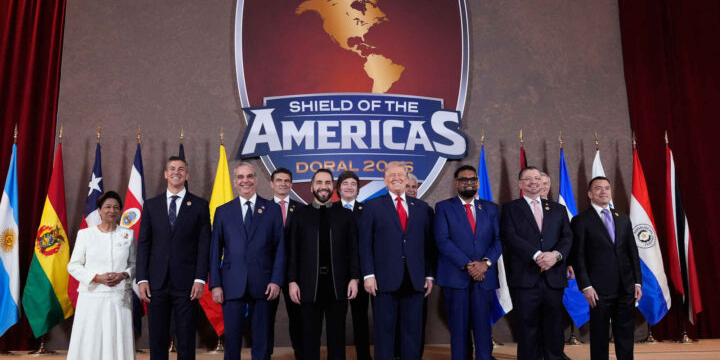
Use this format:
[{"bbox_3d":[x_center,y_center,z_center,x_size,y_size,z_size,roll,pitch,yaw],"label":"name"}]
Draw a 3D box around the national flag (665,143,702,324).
[{"bbox_3d":[3.674,0.591,6.593,0.454,2.088,0.280,1,-10,-5],"label":"national flag"}]

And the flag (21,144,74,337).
[{"bbox_3d":[-3.270,0.612,6.094,0.567,2.043,0.270,1,-10,-5],"label":"flag"}]

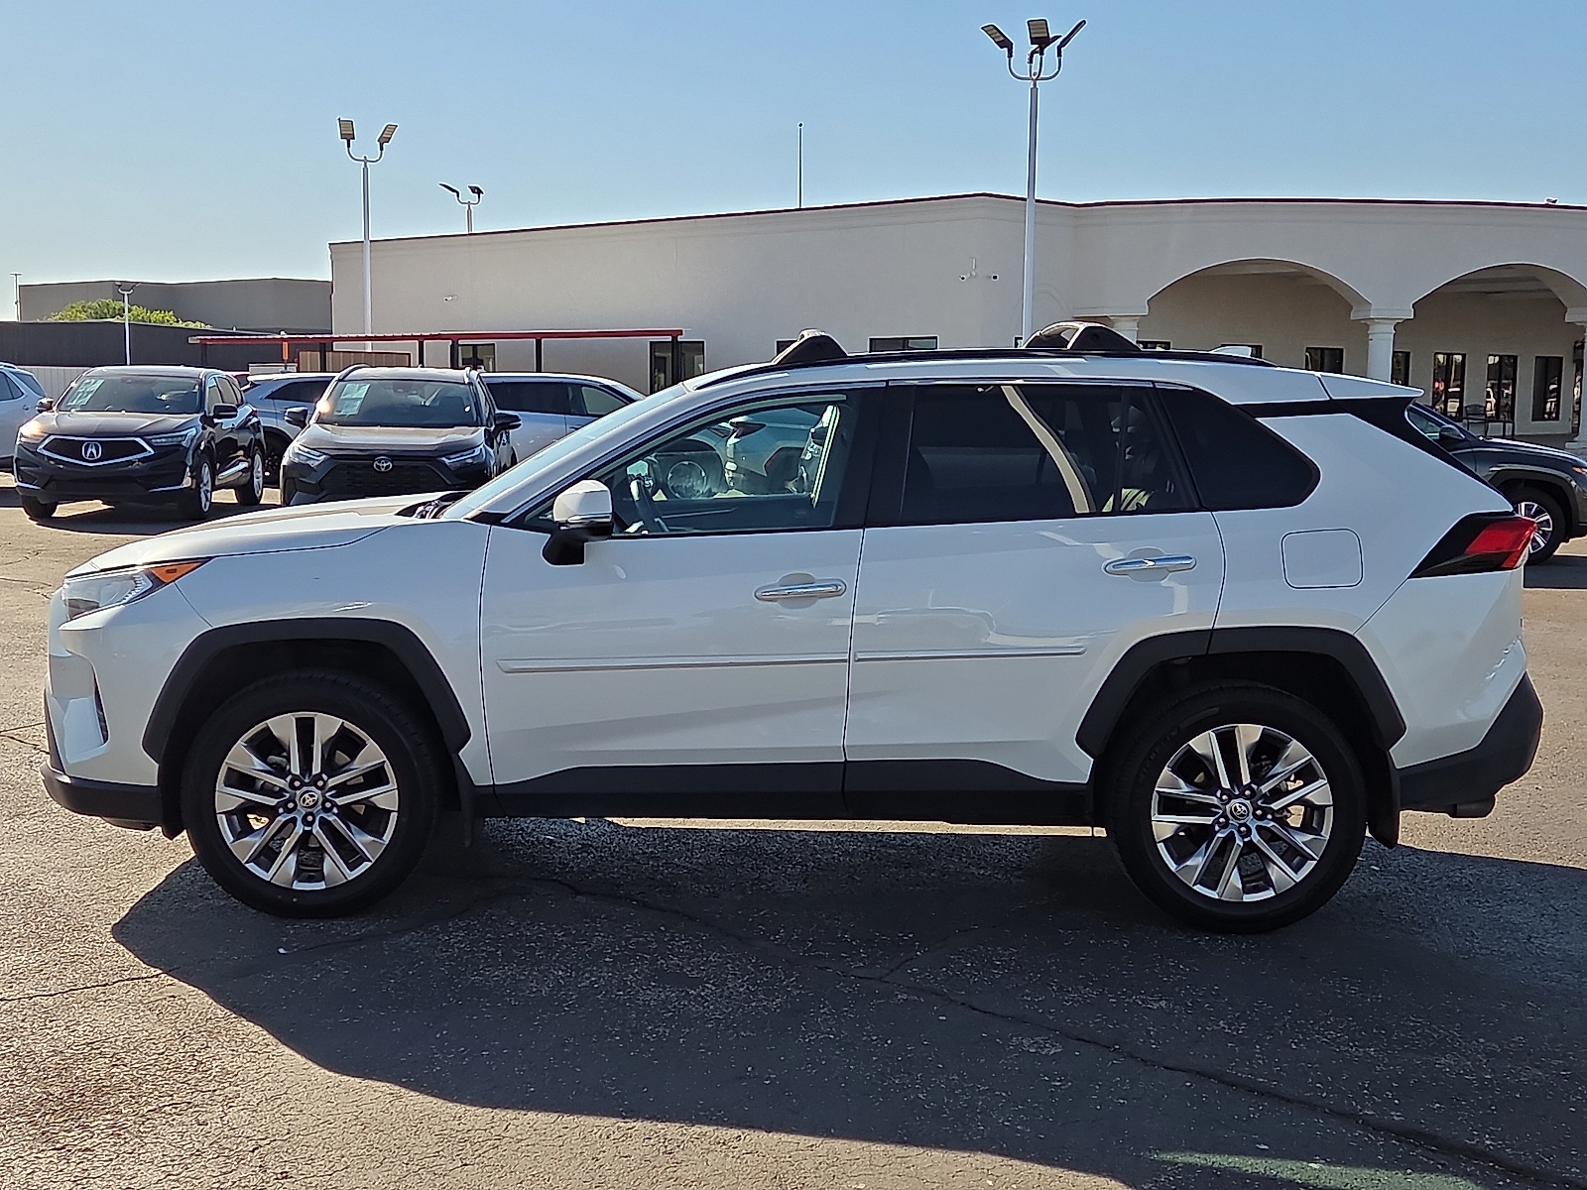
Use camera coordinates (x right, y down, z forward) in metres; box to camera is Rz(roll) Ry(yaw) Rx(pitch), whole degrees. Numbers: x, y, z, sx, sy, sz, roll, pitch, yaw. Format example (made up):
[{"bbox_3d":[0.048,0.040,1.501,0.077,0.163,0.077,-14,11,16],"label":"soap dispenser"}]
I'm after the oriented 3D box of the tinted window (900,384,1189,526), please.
[{"bbox_3d":[0.716,-0.412,5.849,0.840,0.420,0.045,1,-12,0],"label":"tinted window"}]

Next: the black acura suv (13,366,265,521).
[{"bbox_3d":[-7.171,-1.772,22.571,1.970,1.668,4.740,0,6,-3],"label":"black acura suv"}]

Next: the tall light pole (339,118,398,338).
[{"bbox_3d":[-10.485,-7.871,49.950,1.450,7.720,0.850,-1,6,-11],"label":"tall light pole"}]

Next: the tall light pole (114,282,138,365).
[{"bbox_3d":[-39.903,-15.299,121.086,1.450,6.910,0.900,0,6,0],"label":"tall light pole"}]

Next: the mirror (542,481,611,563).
[{"bbox_3d":[-0.610,-0.193,5.636,0.200,0.250,0.240,1,7,0],"label":"mirror"}]

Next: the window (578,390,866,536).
[{"bbox_3d":[-0.207,-0.377,5.809,0.820,0.430,0.080,0,-14,0],"label":"window"}]

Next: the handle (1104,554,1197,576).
[{"bbox_3d":[1.016,-0.085,5.744,0.265,0.052,0.050,1,7,0],"label":"handle"}]

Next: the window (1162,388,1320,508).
[{"bbox_3d":[1.296,-0.421,5.861,0.445,0.370,0.050,1,-12,0],"label":"window"}]

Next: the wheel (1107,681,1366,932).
[{"bbox_3d":[1.294,0.602,5.914,0.740,0.740,0.240,1,7,0],"label":"wheel"}]

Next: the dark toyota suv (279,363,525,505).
[{"bbox_3d":[-3.603,-1.355,19.098,1.950,1.700,4.600,0,6,-4],"label":"dark toyota suv"}]

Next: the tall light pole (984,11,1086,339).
[{"bbox_3d":[4.081,-6.111,35.042,1.750,7.640,1.650,-1,6,-12],"label":"tall light pole"}]

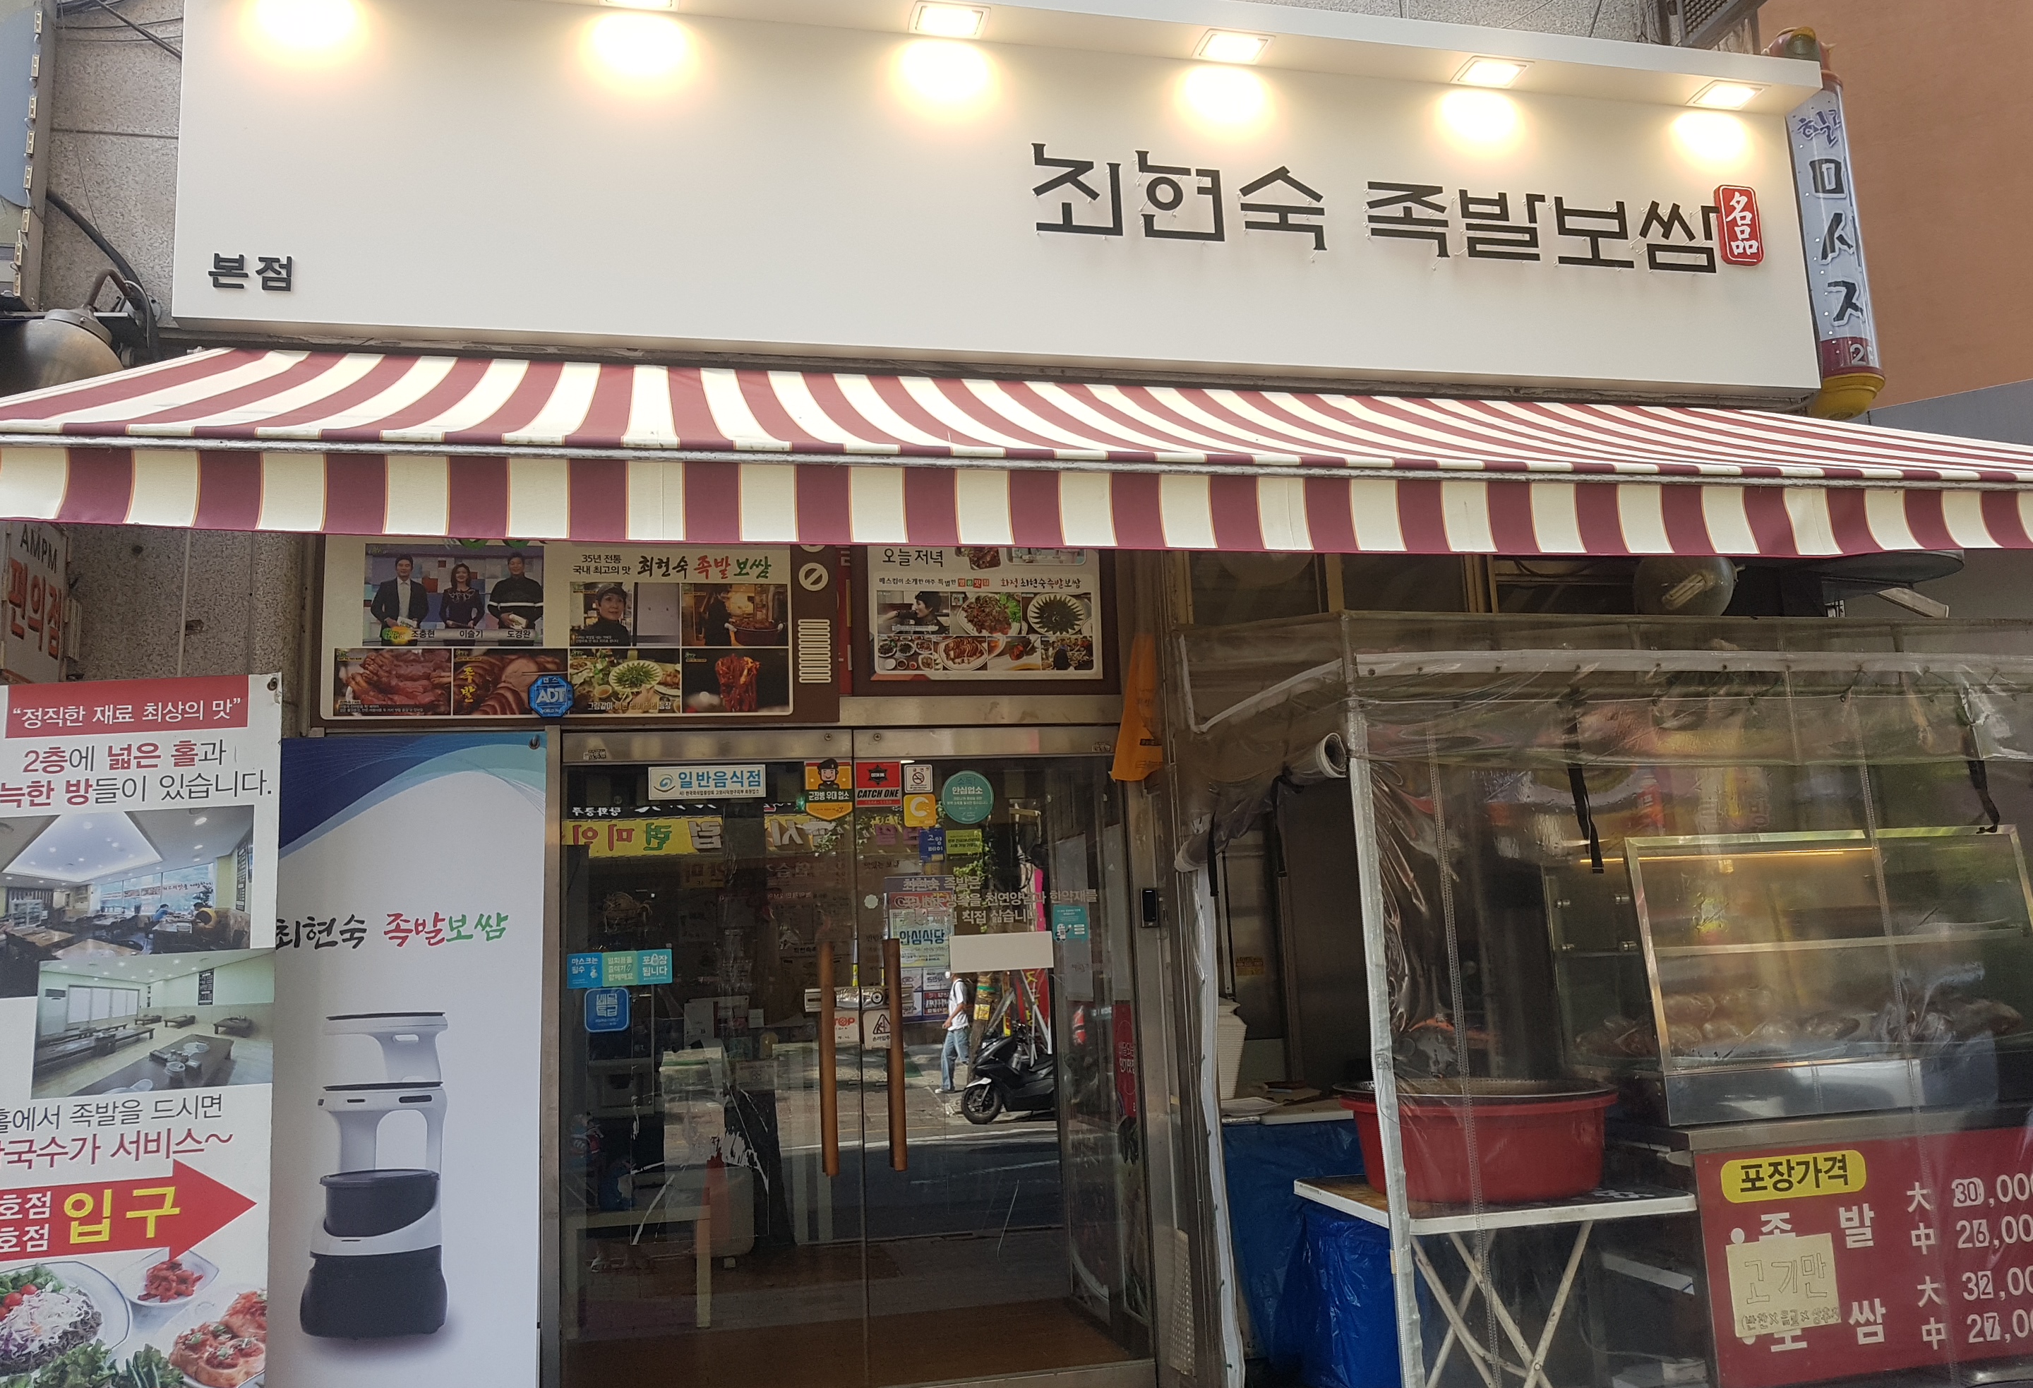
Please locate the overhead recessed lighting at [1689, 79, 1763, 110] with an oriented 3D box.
[{"bbox_3d":[2.453,-2.070,5.243,0.225,0.050,0.160,0,-9,-13],"label":"overhead recessed lighting"}]

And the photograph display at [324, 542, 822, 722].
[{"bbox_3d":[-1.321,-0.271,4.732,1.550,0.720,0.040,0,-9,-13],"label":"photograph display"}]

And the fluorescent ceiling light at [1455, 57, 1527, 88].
[{"bbox_3d":[1.569,-2.063,5.036,0.225,0.050,0.160,0,-9,-13],"label":"fluorescent ceiling light"}]

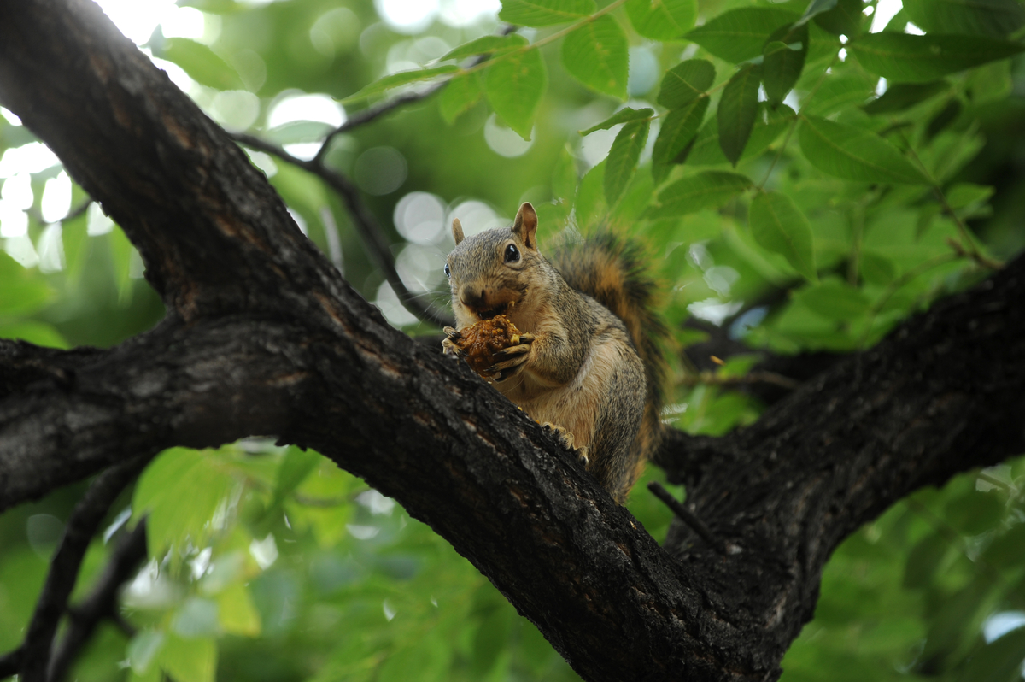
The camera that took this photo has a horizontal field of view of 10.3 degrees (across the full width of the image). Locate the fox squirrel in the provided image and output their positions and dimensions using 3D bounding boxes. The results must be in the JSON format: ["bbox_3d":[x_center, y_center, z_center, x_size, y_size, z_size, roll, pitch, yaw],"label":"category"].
[{"bbox_3d":[0.028,0.008,3.780,0.155,0.185,0.098,16,-24,-40],"label":"fox squirrel"}]

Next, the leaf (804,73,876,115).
[{"bbox_3d":[0.232,-0.173,4.030,0.051,0.015,0.028,-10,-64,5],"label":"leaf"}]

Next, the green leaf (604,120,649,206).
[{"bbox_3d":[0.079,-0.121,3.870,0.019,0.068,0.014,25,16,-1],"label":"green leaf"}]

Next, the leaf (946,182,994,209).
[{"bbox_3d":[0.331,-0.107,4.120,0.036,0.012,0.017,-14,-64,7],"label":"leaf"}]

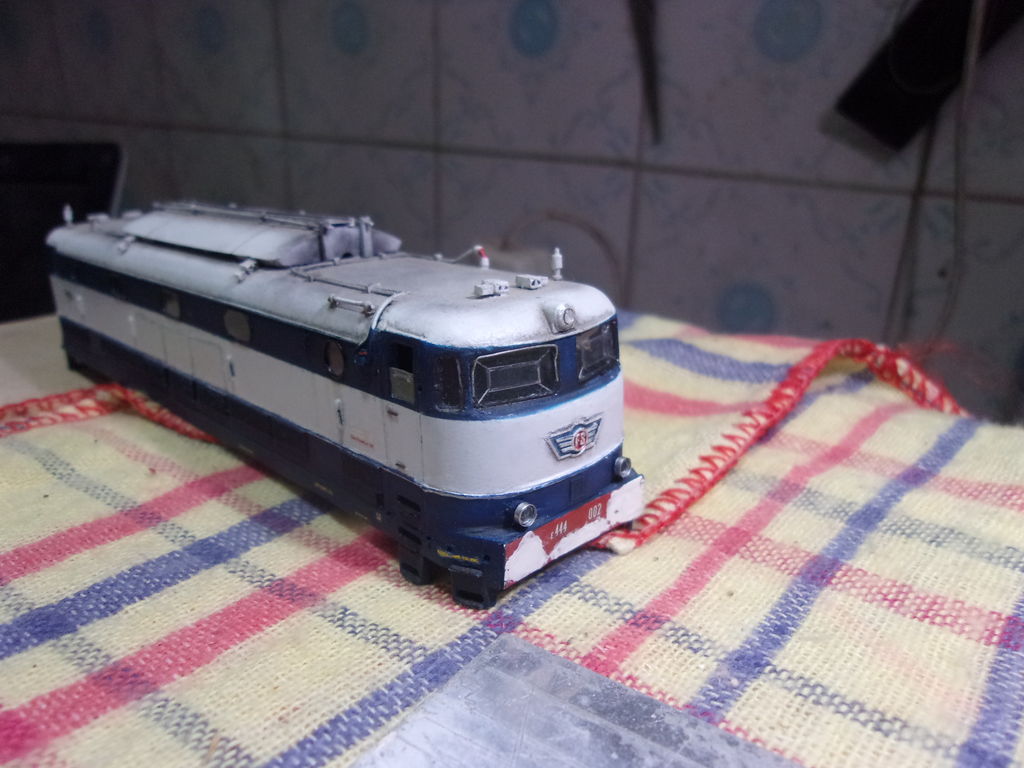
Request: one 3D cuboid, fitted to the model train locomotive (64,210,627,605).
[{"bbox_3d":[-0.053,-0.013,0.173,0.177,0.048,0.037,17,24,42],"label":"model train locomotive"}]

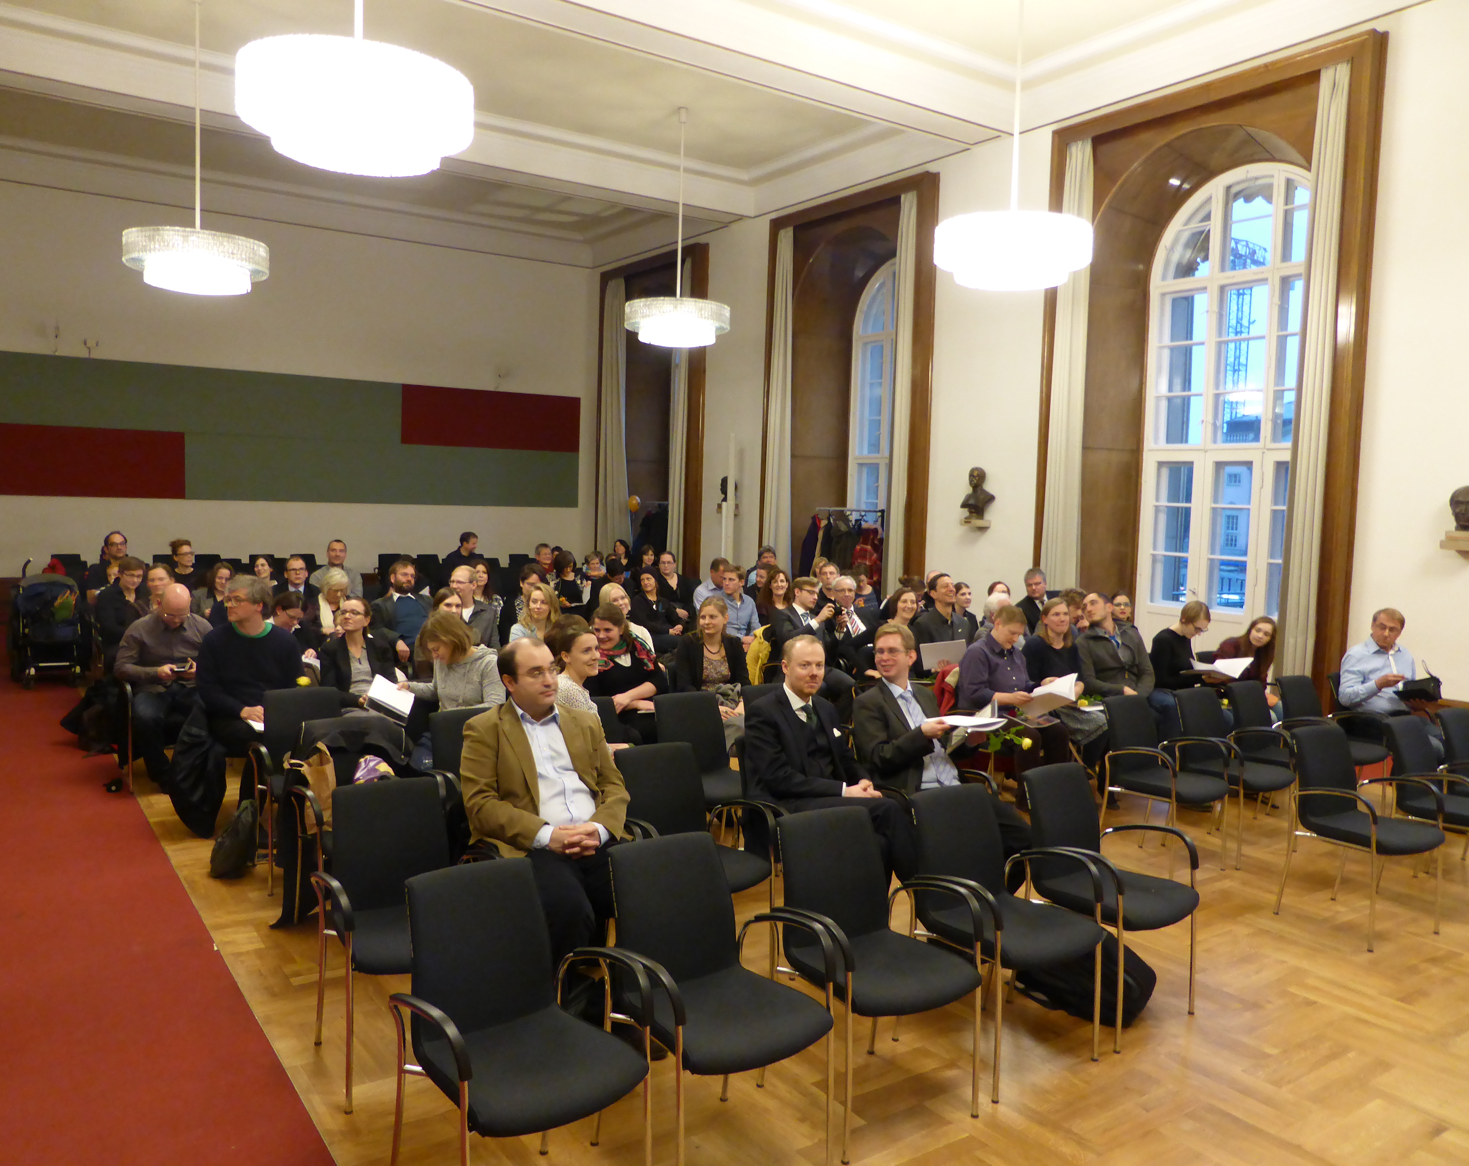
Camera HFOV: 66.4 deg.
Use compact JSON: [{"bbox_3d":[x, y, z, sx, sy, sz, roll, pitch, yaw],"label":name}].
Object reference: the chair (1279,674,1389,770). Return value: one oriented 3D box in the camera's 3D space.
[{"bbox_3d":[3.664,1.047,6.884,0.530,0.885,0.560,-1,5,-34],"label":"chair"}]

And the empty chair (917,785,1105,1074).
[{"bbox_3d":[0.898,1.175,3.803,0.540,0.864,0.556,-1,5,-35],"label":"empty chair"}]

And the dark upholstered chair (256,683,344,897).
[{"bbox_3d":[-2.033,0.976,5.434,0.540,0.864,0.556,-1,5,-34],"label":"dark upholstered chair"}]

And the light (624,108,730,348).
[{"bbox_3d":[-0.627,-4.171,13.139,1.240,2.690,1.240,1,4,0],"label":"light"}]

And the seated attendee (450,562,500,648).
[{"bbox_3d":[-2.075,0.509,8.880,0.545,1.278,0.758,0,5,-21],"label":"seated attendee"}]

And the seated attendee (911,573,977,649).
[{"bbox_3d":[1.715,0.582,8.968,0.540,1.290,0.800,-1,5,-29],"label":"seated attendee"}]

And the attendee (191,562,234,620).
[{"bbox_3d":[-3.971,0.489,8.696,0.500,1.268,0.750,-1,5,-33],"label":"attendee"}]

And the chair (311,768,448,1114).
[{"bbox_3d":[-1.051,1.150,3.692,0.530,0.885,0.560,-1,5,-31],"label":"chair"}]

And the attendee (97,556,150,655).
[{"bbox_3d":[-4.162,0.512,7.783,0.500,1.320,0.780,-2,6,-40],"label":"attendee"}]

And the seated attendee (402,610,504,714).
[{"bbox_3d":[-1.371,0.776,5.636,0.560,1.250,0.760,1,5,-12],"label":"seated attendee"}]

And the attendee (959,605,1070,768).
[{"bbox_3d":[1.574,0.779,6.567,0.550,1.260,0.800,-1,5,-34],"label":"attendee"}]

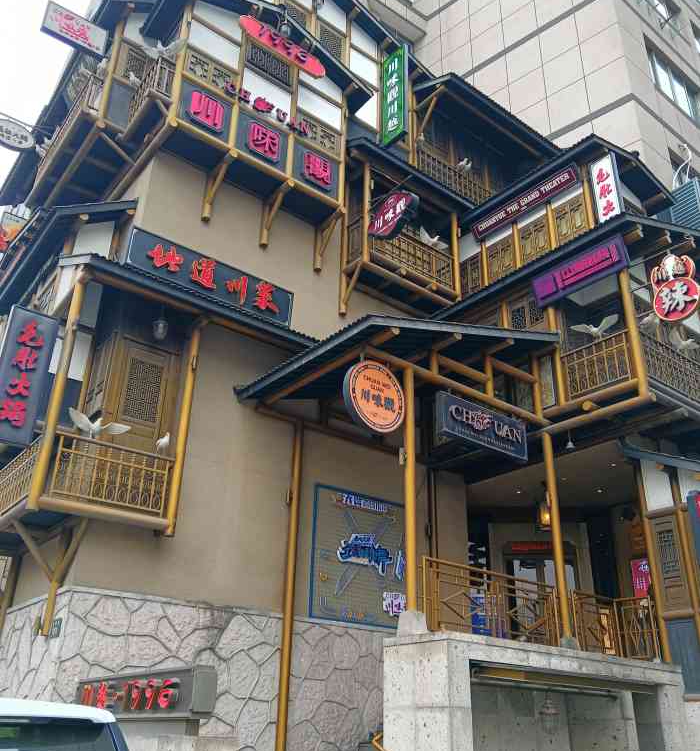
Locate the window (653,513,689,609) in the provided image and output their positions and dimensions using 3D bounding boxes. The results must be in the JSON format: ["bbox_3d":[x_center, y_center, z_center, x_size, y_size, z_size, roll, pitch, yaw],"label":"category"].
[{"bbox_3d":[5.024,2.912,11.424,0.071,1.469,0.408,19,-31,-32],"label":"window"}]

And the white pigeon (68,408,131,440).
[{"bbox_3d":[-3.243,0.659,9.352,0.380,0.360,0.860,-19,-32,38],"label":"white pigeon"}]

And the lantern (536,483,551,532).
[{"bbox_3d":[3.783,2.536,14.051,0.349,0.970,0.349,20,-32,-33],"label":"lantern"}]

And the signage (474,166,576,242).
[{"bbox_3d":[3.225,-3.259,13.759,0.100,0.350,2.360,-1,-17,-42],"label":"signage"}]

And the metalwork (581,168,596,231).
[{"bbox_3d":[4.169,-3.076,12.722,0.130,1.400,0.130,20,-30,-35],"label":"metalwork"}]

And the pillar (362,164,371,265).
[{"bbox_3d":[0.338,-3.430,15.143,0.145,2.620,0.145,1,-25,1],"label":"pillar"}]

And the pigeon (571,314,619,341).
[{"bbox_3d":[4.151,-0.774,12.402,0.380,0.340,0.780,20,-30,-34],"label":"pigeon"}]

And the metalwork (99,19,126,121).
[{"bbox_3d":[-3.916,-5.050,12.023,0.128,2.295,0.128,20,-31,-34],"label":"metalwork"}]

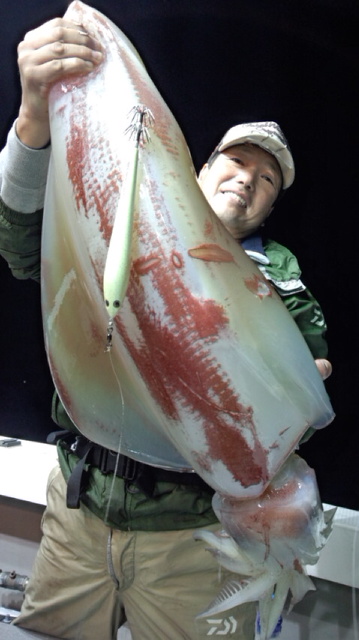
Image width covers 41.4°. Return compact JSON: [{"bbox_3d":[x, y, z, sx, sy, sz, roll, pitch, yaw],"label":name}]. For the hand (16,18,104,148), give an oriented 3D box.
[{"bbox_3d":[-0.160,-0.316,0.640,0.110,0.160,0.090,1,13,-9],"label":"hand"}]

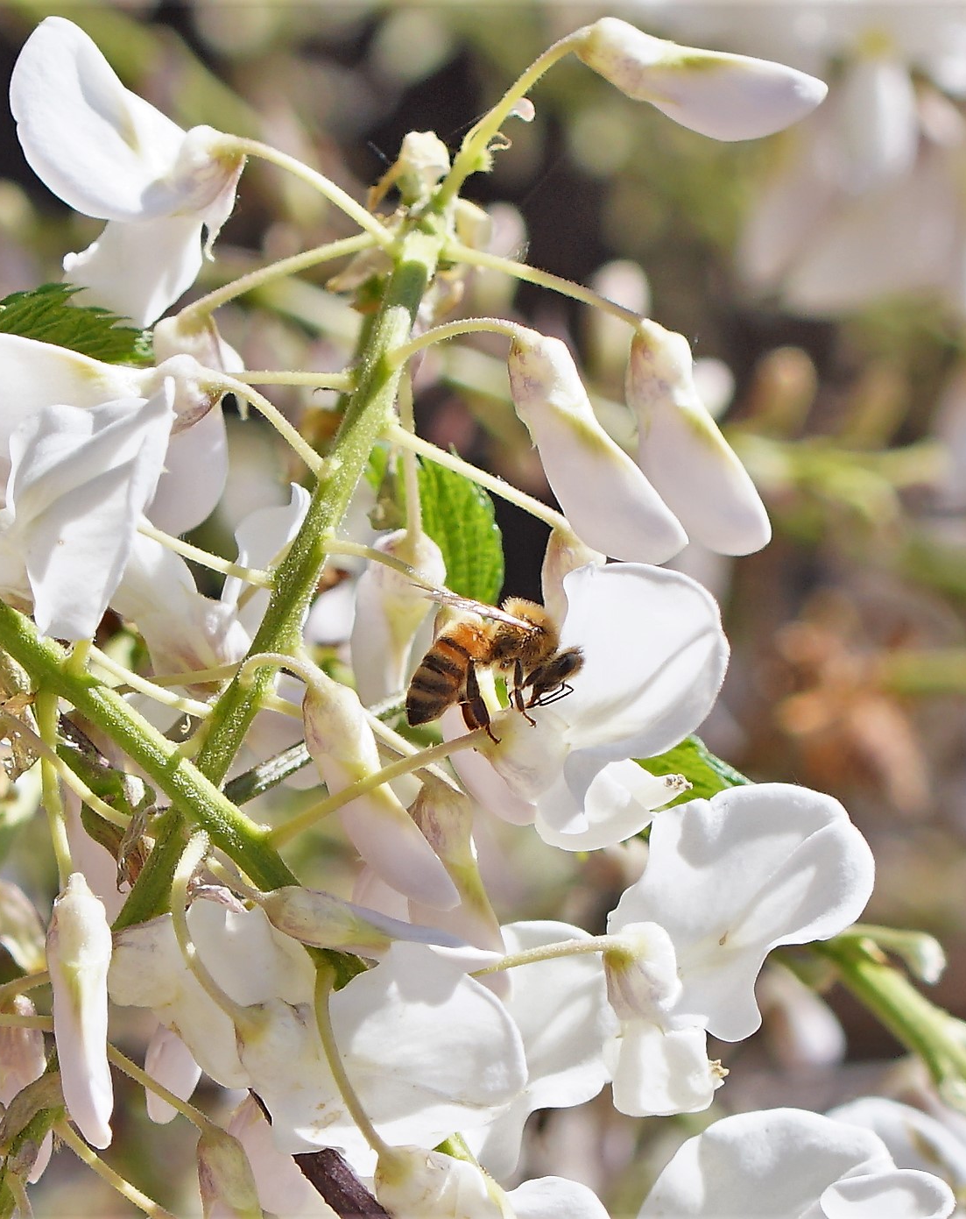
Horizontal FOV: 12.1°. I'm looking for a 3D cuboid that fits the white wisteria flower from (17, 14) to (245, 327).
[{"bbox_3d":[-0.027,-0.033,0.345,0.016,0.021,0.015,-9,0,-15],"label":"white wisteria flower"}]

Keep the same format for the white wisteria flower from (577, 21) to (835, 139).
[{"bbox_3d":[0.016,-0.040,0.340,0.019,0.006,0.005,13,0,0],"label":"white wisteria flower"}]

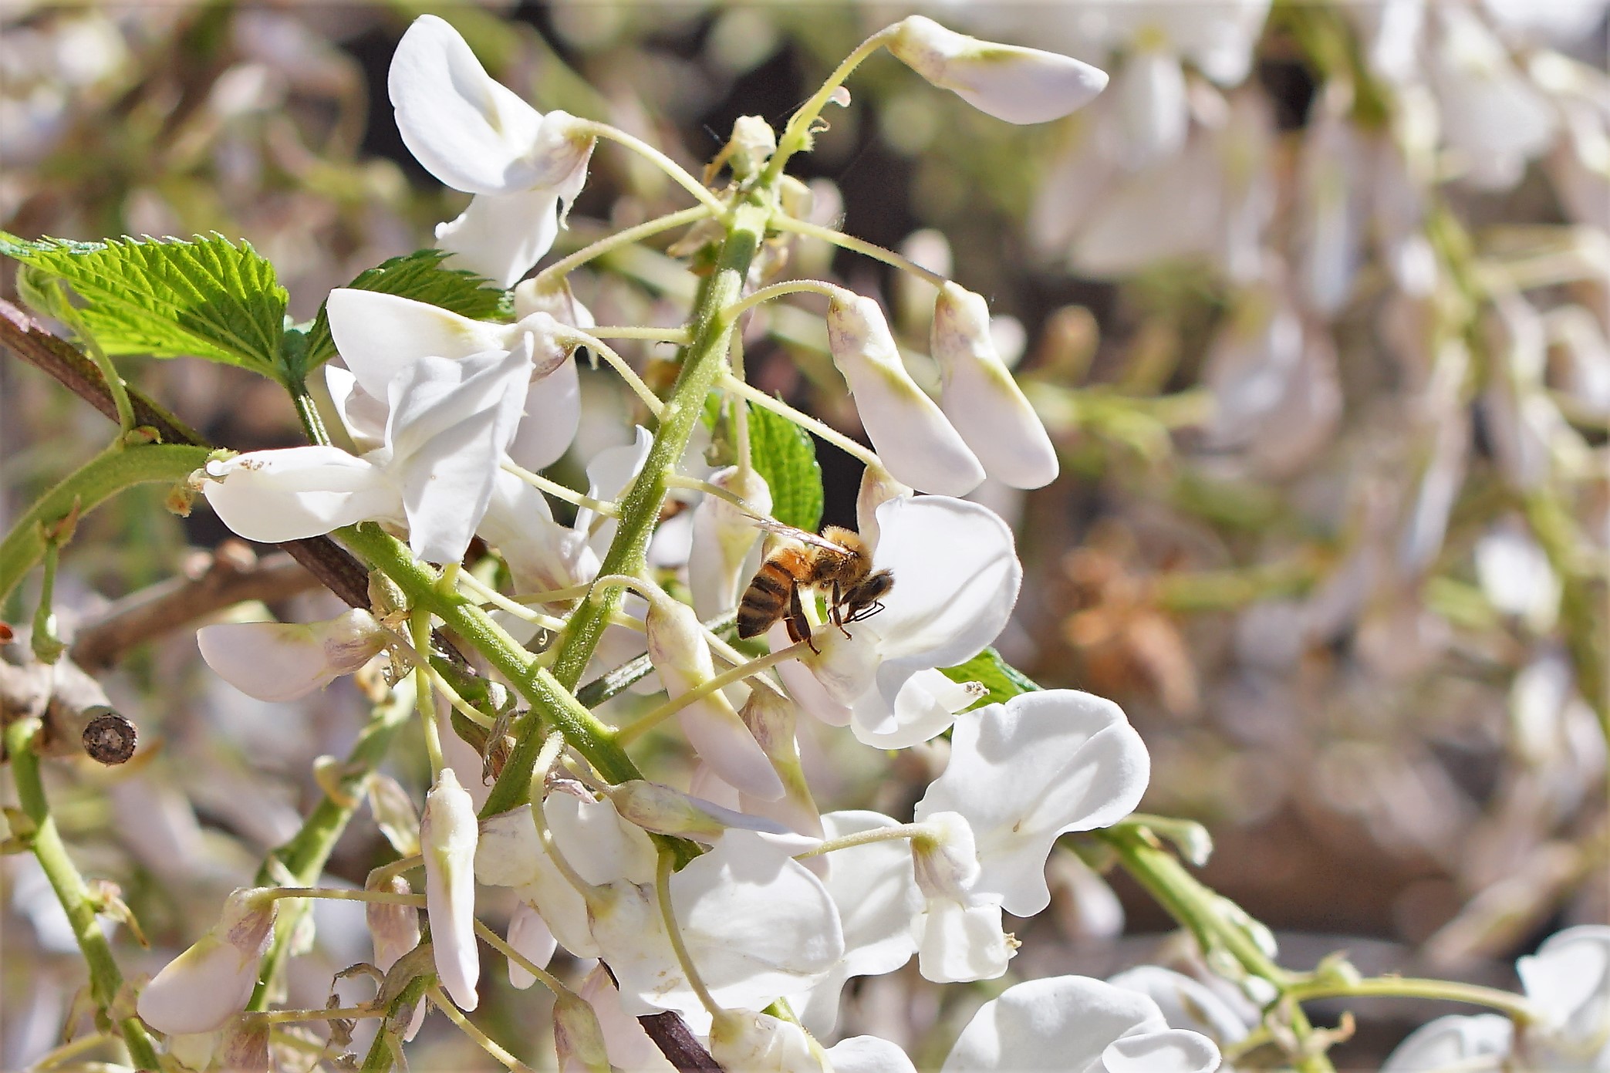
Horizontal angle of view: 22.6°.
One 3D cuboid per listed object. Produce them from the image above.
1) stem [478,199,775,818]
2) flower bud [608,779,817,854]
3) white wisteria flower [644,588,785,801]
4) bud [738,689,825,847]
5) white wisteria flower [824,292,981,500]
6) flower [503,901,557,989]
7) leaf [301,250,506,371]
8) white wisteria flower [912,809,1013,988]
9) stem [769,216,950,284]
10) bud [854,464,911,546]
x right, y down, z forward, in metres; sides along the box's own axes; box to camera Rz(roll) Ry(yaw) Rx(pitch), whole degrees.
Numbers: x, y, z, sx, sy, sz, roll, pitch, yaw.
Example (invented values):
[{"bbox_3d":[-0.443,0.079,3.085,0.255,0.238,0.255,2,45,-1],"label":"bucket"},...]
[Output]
[{"bbox_3d":[-0.015,-0.002,0.340,0.003,0.057,0.003,23,0,0],"label":"stem"},{"bbox_3d":[-0.008,0.023,0.334,0.018,0.004,0.005,10,0,0],"label":"flower bud"},{"bbox_3d":[-0.008,0.013,0.337,0.005,0.020,0.005,-32,0,0],"label":"white wisteria flower"},{"bbox_3d":[-0.002,0.019,0.321,0.005,0.013,0.005,-14,0,0],"label":"bud"},{"bbox_3d":[0.008,-0.012,0.340,0.006,0.020,0.005,-33,0,0],"label":"white wisteria flower"},{"bbox_3d":[-0.022,0.032,0.322,0.004,0.011,0.005,7,0,0],"label":"flower"},{"bbox_3d":[-0.036,-0.020,0.358,0.018,0.004,0.012,-10,46,-10],"label":"leaf"},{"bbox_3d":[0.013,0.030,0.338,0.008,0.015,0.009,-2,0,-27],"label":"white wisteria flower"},{"bbox_3d":[0.004,-0.022,0.311,0.014,0.001,0.001,20,12,0],"label":"stem"},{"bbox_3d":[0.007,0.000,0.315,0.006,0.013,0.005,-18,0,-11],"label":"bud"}]

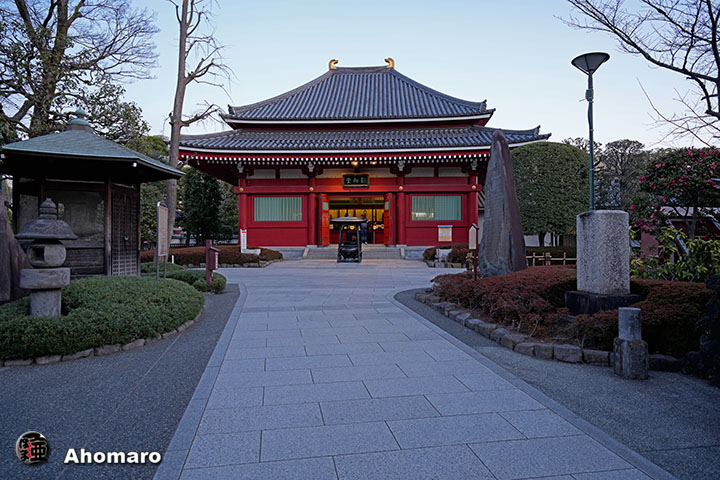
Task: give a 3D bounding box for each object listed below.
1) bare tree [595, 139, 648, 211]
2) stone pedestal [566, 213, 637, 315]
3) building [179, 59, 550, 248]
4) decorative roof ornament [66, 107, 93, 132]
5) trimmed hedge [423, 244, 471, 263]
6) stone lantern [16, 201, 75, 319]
[{"bbox_3d":[15.917,-2.681,28.000,3.000,6.600,3.000,0,2,0],"label":"bare tree"},{"bbox_3d":[3.838,0.369,7.250,0.760,1.620,0.760,0,2,-10],"label":"stone pedestal"},{"bbox_3d":[0.186,-4.412,24.500,15.400,10.300,12.400,1,2,4],"label":"building"},{"bbox_3d":[-6.209,-2.672,10.200,0.500,0.550,0.500,0,2,-10],"label":"decorative roof ornament"},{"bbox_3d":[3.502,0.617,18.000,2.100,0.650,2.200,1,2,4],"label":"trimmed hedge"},{"bbox_3d":[-4.362,0.341,6.400,0.710,1.780,0.710,0,2,-7],"label":"stone lantern"}]

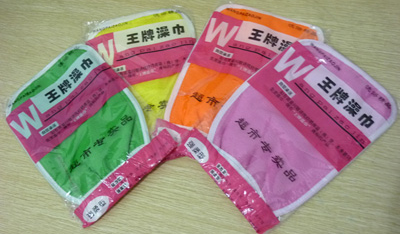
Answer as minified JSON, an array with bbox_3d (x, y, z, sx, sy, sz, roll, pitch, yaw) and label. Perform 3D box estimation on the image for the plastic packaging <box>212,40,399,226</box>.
[{"bbox_3d":[0.113,0.002,0.589,0.190,0.014,0.149,-41,66,-6],"label":"plastic packaging"}]

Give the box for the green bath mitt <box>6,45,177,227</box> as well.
[{"bbox_3d":[-0.144,0.010,0.642,0.148,0.016,0.217,-42,66,-6],"label":"green bath mitt"}]

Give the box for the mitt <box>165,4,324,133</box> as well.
[{"bbox_3d":[0.056,-0.051,0.624,0.148,0.014,0.186,19,74,18],"label":"mitt"}]

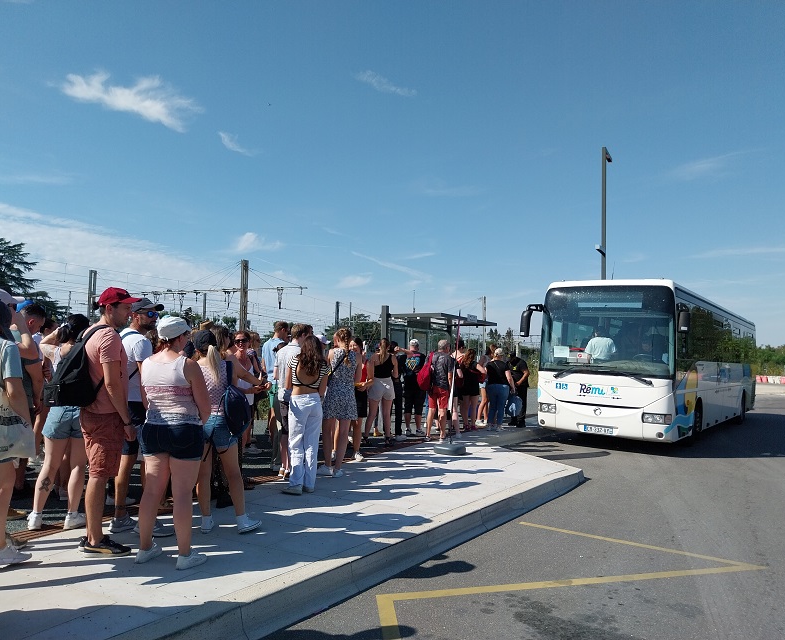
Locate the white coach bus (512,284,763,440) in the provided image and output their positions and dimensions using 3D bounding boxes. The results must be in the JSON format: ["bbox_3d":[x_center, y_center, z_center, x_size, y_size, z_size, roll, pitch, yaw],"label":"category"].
[{"bbox_3d":[7.390,1.254,16.895,2.650,3.220,12.460,-2,-5,35],"label":"white coach bus"}]

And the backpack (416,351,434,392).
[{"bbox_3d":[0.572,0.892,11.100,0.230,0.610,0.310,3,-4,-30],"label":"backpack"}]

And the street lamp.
[{"bbox_3d":[6.322,-1.200,19.136,0.200,8.060,2.000,-1,-4,27],"label":"street lamp"}]

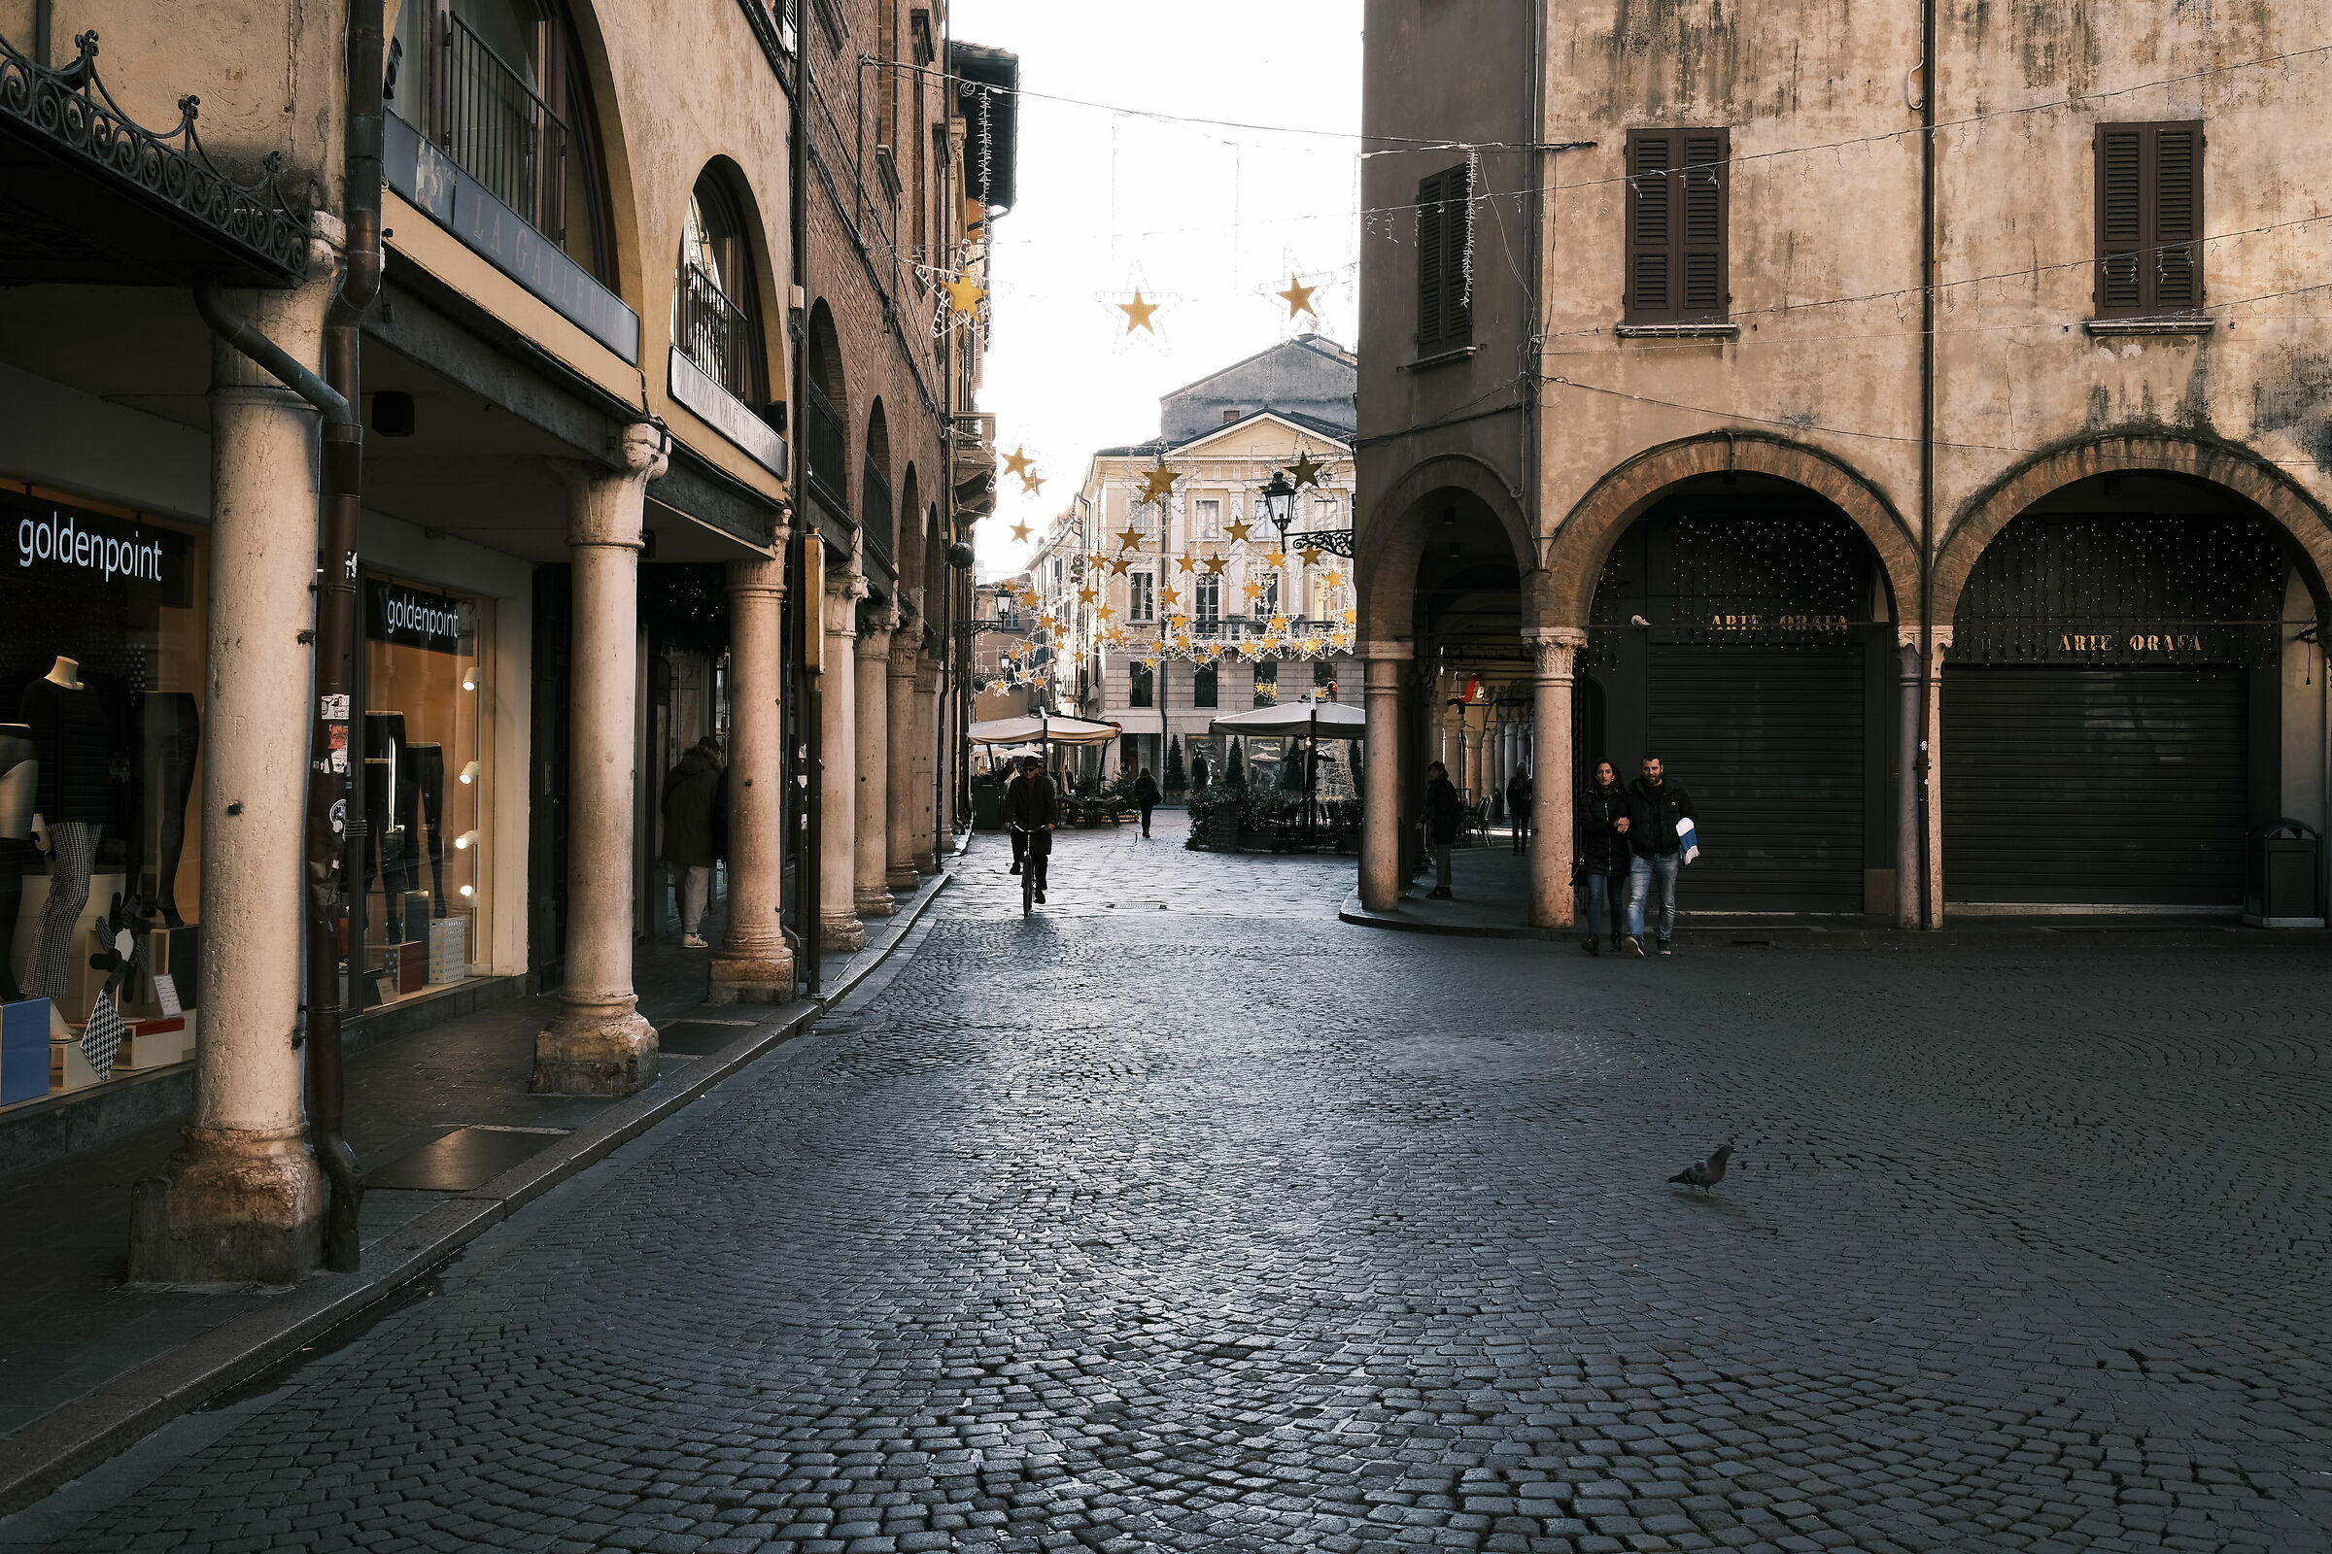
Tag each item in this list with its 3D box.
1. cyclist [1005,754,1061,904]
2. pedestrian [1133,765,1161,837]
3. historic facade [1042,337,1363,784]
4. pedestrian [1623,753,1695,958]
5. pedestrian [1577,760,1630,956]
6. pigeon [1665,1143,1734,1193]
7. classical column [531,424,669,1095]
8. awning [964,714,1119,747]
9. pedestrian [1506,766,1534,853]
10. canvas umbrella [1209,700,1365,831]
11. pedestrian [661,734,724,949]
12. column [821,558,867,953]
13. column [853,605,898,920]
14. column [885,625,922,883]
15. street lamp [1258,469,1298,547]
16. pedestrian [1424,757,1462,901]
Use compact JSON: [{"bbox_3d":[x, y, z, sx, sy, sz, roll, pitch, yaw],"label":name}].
[{"bbox_3d":[-1.473,0.585,25.100,0.620,1.700,0.850,0,0,-2],"label":"cyclist"},{"bbox_3d":[-0.458,0.602,54.300,0.620,1.700,0.400,0,0,-1],"label":"pedestrian"},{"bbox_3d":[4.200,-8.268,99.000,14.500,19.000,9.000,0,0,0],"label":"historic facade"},{"bbox_3d":[4.371,0.690,20.100,0.630,1.780,0.460,0,0,9],"label":"pedestrian"},{"bbox_3d":[3.829,0.699,19.850,0.500,1.720,0.400,0,0,9],"label":"pedestrian"},{"bbox_3d":[2.032,1.490,8.600,0.280,0.200,0.120,0,0,9],"label":"pigeon"},{"bbox_3d":[-2.708,-0.069,10.680,0.530,3.120,0.530,0,0,-2],"label":"classical column"},{"bbox_3d":[-3.419,-1.327,63.500,4.200,0.950,3.600,0,0,-2],"label":"awning"},{"bbox_3d":[6.625,0.594,42.200,0.520,1.630,0.380,0,0,7],"label":"pedestrian"},{"bbox_3d":[2.950,-0.065,47.500,4.100,3.050,4.100,0,0,0],"label":"canvas umbrella"},{"bbox_3d":[-4.005,0.555,19.200,0.560,1.790,0.470,0,0,25],"label":"pedestrian"},{"bbox_3d":[-2.815,-0.188,19.400,0.560,3.300,0.560,0,0,0],"label":"column"},{"bbox_3d":[-3.061,-0.167,23.800,0.500,3.220,0.500,0,0,0],"label":"column"},{"bbox_3d":[-3.346,-0.233,28.950,0.500,3.330,0.500,0,0,-2],"label":"column"},{"bbox_3d":[1.321,-3.131,26.500,0.420,0.950,0.420,0,0,0],"label":"street lamp"},{"bbox_3d":[3.287,0.625,27.000,0.480,1.670,0.500,0,0,-6],"label":"pedestrian"}]

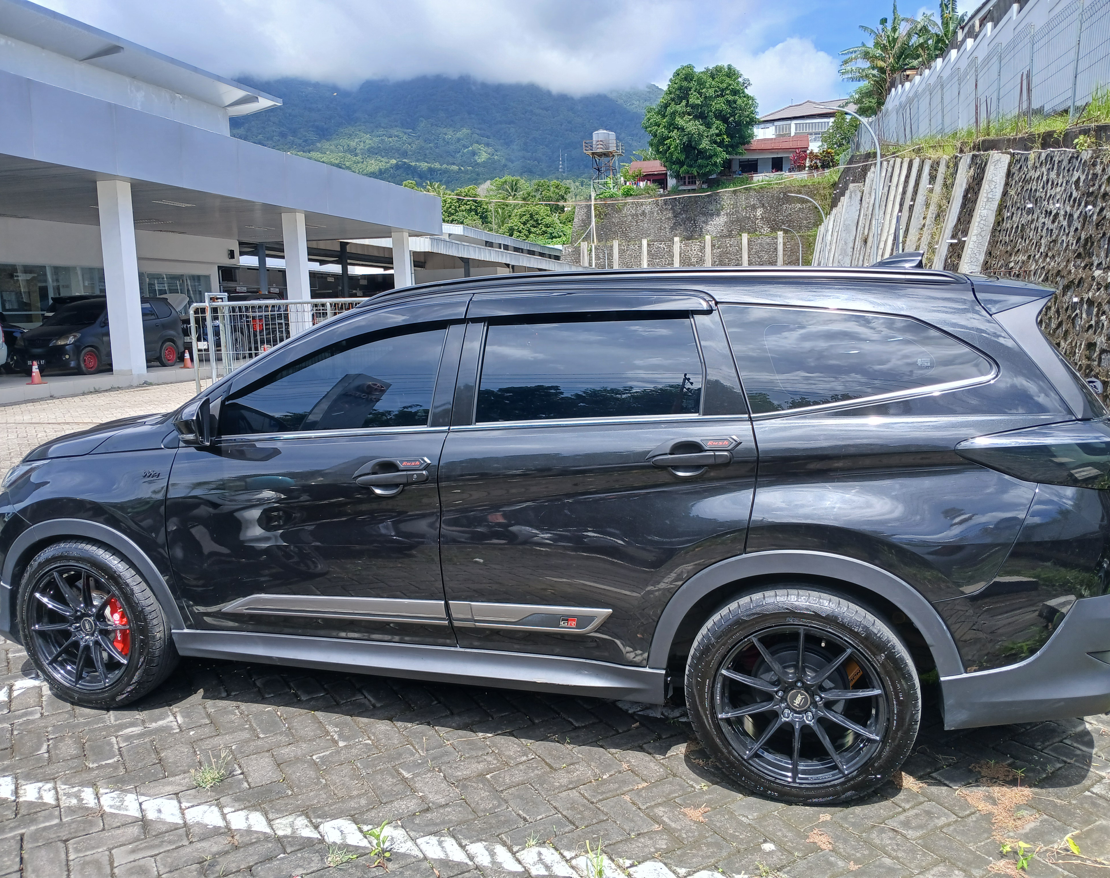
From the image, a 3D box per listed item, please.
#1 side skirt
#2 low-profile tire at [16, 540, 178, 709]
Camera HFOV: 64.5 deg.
[{"bbox_3d":[-0.527,0.770,3.057,1.850,0.125,0.100,0,6,17],"label":"side skirt"},{"bbox_3d":[-1.810,0.721,3.509,0.670,0.660,0.225,1,7,18],"label":"low-profile tire"}]

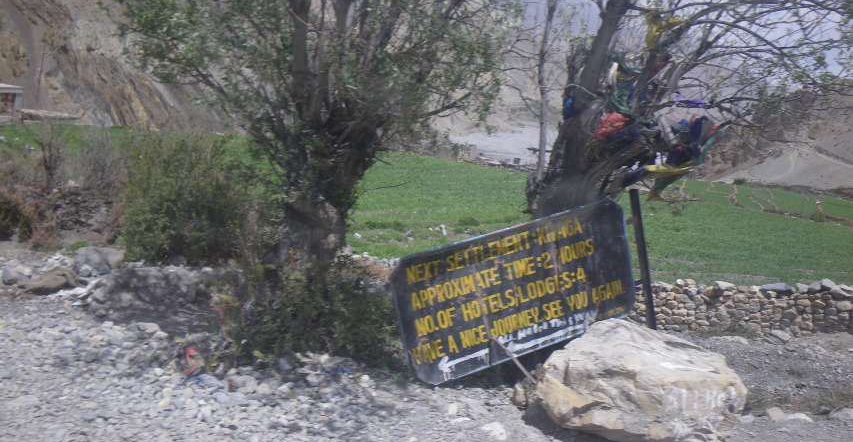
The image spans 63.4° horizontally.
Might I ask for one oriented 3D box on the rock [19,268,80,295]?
[{"bbox_3d":[-4.511,0.723,8.270,0.647,0.309,0.420,-1,7,-5],"label":"rock"}]

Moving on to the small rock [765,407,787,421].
[{"bbox_3d":[2.475,1.372,4.895,0.134,0.083,0.107,0,7,0],"label":"small rock"}]

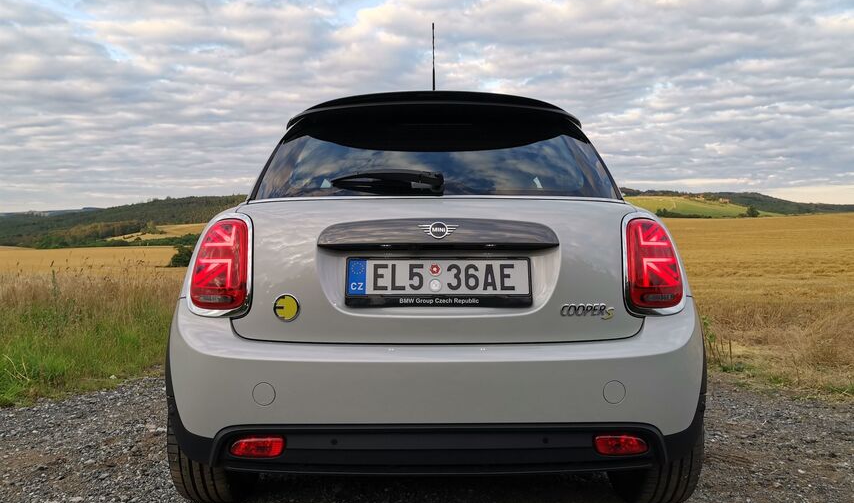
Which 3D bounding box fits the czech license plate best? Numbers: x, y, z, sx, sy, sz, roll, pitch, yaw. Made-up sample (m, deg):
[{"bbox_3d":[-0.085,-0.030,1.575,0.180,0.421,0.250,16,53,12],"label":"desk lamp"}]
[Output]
[{"bbox_3d":[0.033,0.088,1.820,0.535,0.140,0.020,0,-2,-1],"label":"czech license plate"}]

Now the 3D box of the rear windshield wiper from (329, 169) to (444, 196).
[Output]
[{"bbox_3d":[-0.124,-0.211,1.960,0.350,0.065,0.050,0,-23,-1],"label":"rear windshield wiper"}]

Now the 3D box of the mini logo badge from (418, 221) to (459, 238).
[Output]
[{"bbox_3d":[0.032,-0.059,1.800,0.113,0.050,0.012,0,-13,-1],"label":"mini logo badge"}]

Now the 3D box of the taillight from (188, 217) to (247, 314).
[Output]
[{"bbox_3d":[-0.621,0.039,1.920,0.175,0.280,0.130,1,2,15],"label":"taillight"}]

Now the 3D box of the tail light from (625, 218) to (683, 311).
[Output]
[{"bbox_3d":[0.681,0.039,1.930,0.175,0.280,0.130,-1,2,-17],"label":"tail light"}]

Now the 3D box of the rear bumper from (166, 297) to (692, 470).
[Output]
[{"bbox_3d":[0.030,0.375,1.910,1.700,0.450,0.410,0,2,-1],"label":"rear bumper"}]

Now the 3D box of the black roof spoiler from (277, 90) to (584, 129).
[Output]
[{"bbox_3d":[0.025,-0.475,2.140,0.990,0.120,0.270,0,2,-1],"label":"black roof spoiler"}]

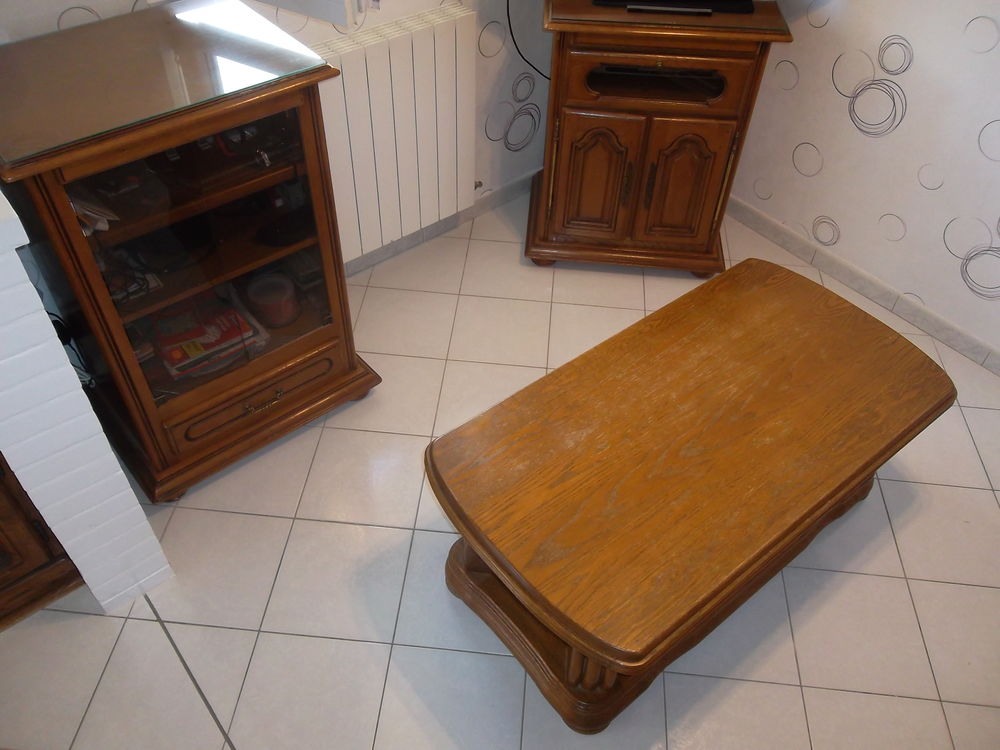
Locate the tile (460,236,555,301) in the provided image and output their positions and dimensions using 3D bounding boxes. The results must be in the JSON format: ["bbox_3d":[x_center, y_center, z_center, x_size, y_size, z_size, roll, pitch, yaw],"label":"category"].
[{"bbox_3d":[0.041,-0.396,2.975,0.333,0.009,0.333,5,46,3],"label":"tile"}]

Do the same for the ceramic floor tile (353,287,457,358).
[{"bbox_3d":[-0.326,-0.184,2.758,0.333,0.009,0.333,5,46,3],"label":"ceramic floor tile"}]

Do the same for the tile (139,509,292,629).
[{"bbox_3d":[-0.756,0.509,2.078,0.333,0.009,0.333,5,46,3],"label":"tile"}]

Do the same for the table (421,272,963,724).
[{"bbox_3d":[0.484,0.265,2.020,1.290,0.484,0.672,-29,54,-26],"label":"table"}]

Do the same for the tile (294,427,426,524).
[{"bbox_3d":[-0.390,0.298,2.295,0.333,0.009,0.333,5,46,3],"label":"tile"}]

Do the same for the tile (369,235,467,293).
[{"bbox_3d":[-0.292,-0.416,2.914,0.330,0.010,0.330,5,47,2],"label":"tile"}]

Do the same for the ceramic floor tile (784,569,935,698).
[{"bbox_3d":[0.901,0.647,1.971,0.330,0.010,0.330,5,47,2],"label":"ceramic floor tile"}]

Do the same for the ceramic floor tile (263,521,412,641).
[{"bbox_3d":[-0.422,0.539,2.063,0.333,0.009,0.333,5,46,3],"label":"ceramic floor tile"}]

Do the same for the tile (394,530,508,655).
[{"bbox_3d":[-0.084,0.559,2.011,0.330,0.010,0.330,5,47,2],"label":"tile"}]

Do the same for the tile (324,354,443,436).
[{"bbox_3d":[-0.352,0.057,2.469,0.330,0.010,0.330,5,47,2],"label":"tile"}]

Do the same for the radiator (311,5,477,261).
[{"bbox_3d":[-0.389,-0.727,2.486,0.725,0.696,0.090,-31,55,-27],"label":"radiator"}]

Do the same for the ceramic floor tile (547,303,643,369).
[{"bbox_3d":[0.335,-0.120,2.666,0.330,0.010,0.330,5,47,2],"label":"ceramic floor tile"}]

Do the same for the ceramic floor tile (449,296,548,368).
[{"bbox_3d":[0.009,-0.154,2.743,0.333,0.009,0.333,5,46,3],"label":"ceramic floor tile"}]

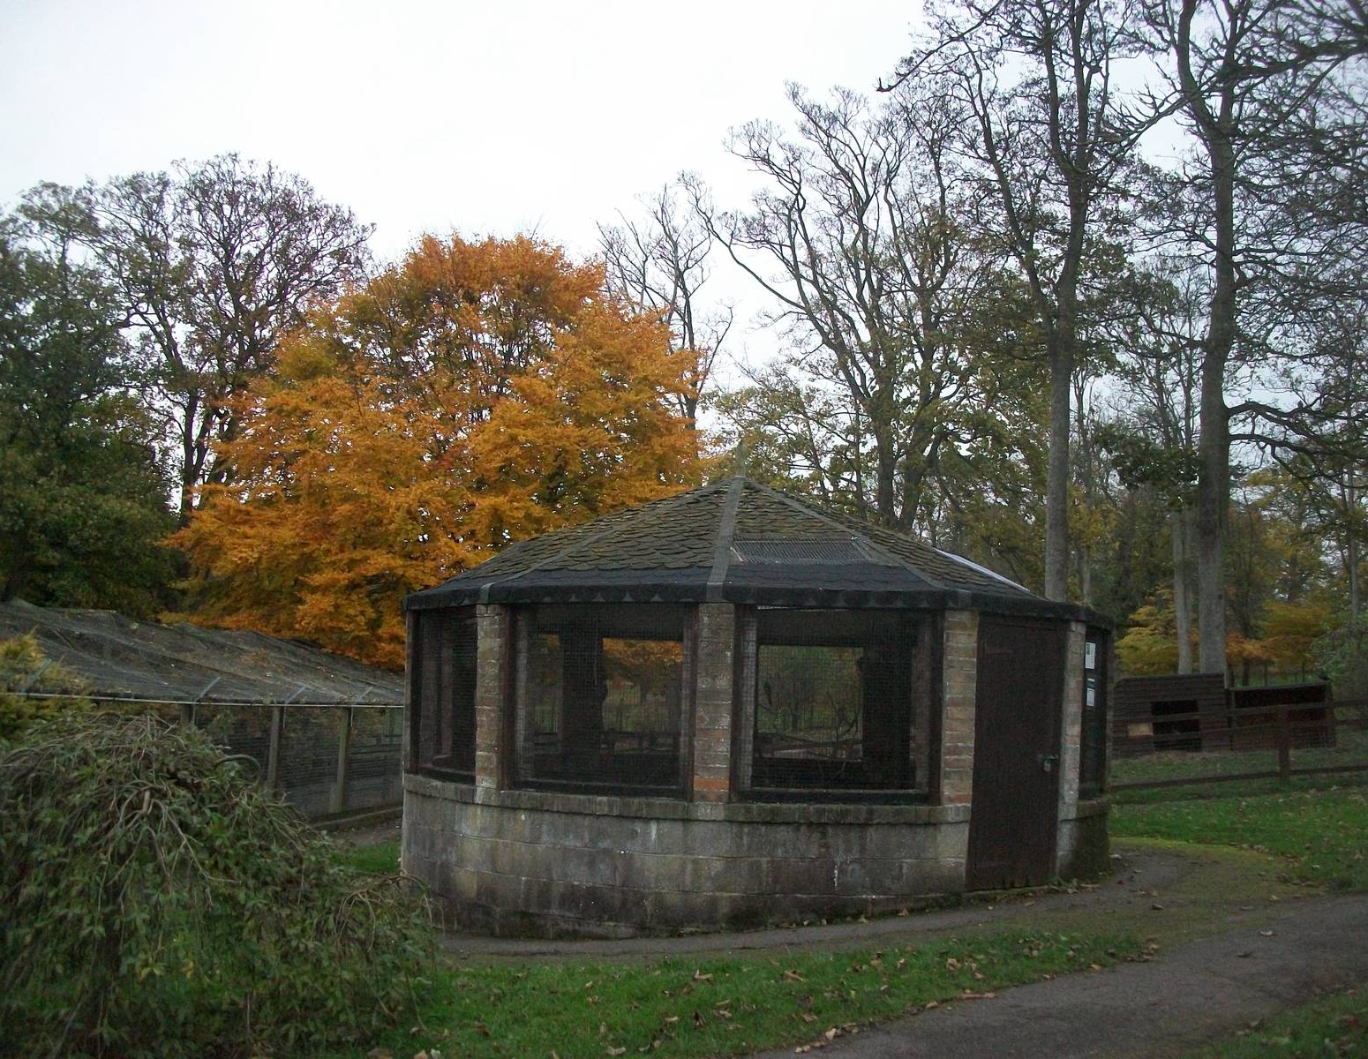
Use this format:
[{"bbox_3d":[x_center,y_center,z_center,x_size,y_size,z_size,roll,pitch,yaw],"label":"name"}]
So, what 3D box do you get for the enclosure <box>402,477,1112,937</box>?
[{"bbox_3d":[0.519,1.167,10.489,5.450,3.194,5.450,7,-9,-37],"label":"enclosure"}]

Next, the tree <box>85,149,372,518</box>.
[{"bbox_3d":[-15.382,-3.035,43.683,9.345,19.861,9.345,4,-8,-20],"label":"tree"}]

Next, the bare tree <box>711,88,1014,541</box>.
[{"bbox_3d":[5.164,-3.945,40.846,9.410,21.048,9.410,1,-7,7],"label":"bare tree"}]

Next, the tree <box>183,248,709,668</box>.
[{"bbox_3d":[-5.220,-0.768,27.299,11.062,11.159,11.062,3,-7,-11],"label":"tree"}]

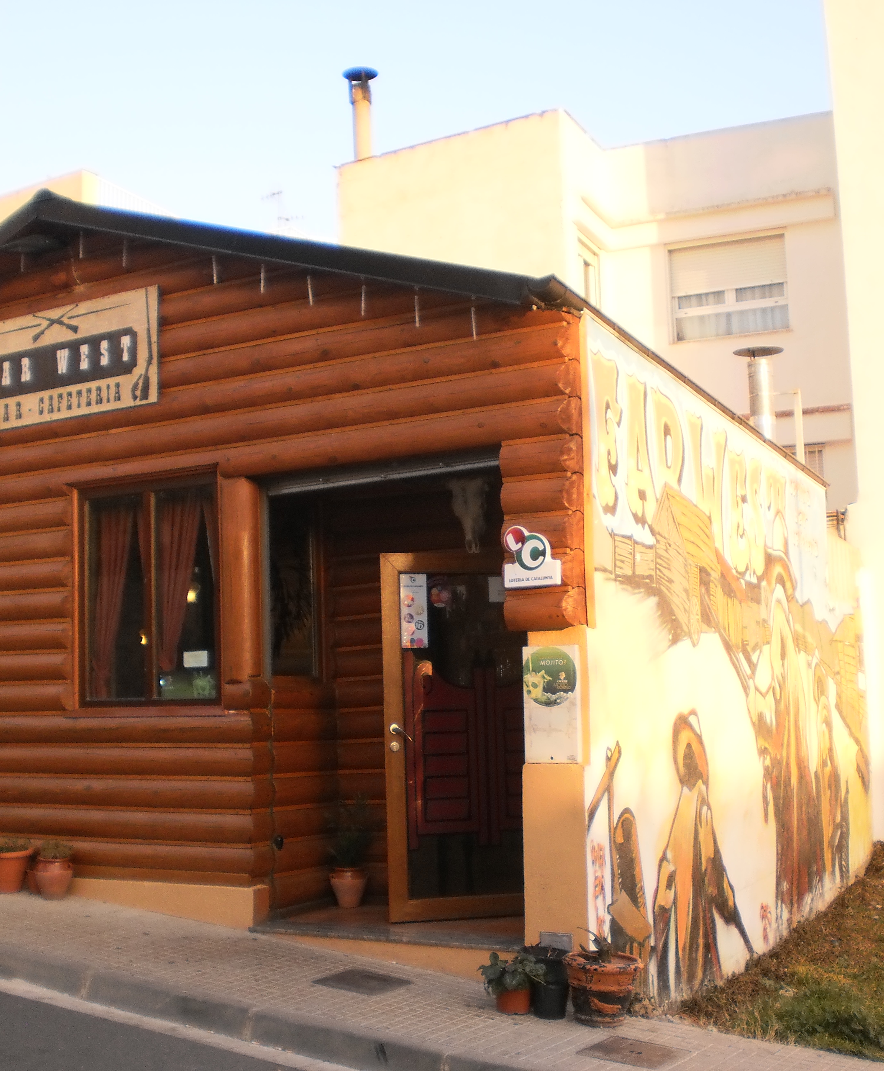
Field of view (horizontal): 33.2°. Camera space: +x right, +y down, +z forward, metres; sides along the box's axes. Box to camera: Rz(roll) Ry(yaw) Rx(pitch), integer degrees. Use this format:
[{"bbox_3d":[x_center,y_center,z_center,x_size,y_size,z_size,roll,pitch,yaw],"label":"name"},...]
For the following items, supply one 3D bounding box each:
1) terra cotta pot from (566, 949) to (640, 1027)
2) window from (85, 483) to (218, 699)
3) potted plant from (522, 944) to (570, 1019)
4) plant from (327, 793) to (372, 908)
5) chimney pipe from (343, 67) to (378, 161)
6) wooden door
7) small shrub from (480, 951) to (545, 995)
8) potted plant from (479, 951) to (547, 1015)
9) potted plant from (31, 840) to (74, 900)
[{"bbox_3d":[0.751,2.104,6.894,0.358,0.292,0.358,-2,-5,0],"label":"terra cotta pot"},{"bbox_3d":[-1.758,0.373,8.935,1.105,1.264,0.100,-5,-7,33],"label":"window"},{"bbox_3d":[0.480,2.043,6.839,0.226,0.316,0.226,3,-3,0],"label":"potted plant"},{"bbox_3d":[-0.559,1.904,9.017,0.270,0.677,0.270,-2,-6,0],"label":"plant"},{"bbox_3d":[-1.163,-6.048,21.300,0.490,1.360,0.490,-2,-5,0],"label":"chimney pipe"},{"bbox_3d":[0.166,1.114,8.388,1.000,2.040,0.060,0,-6,-16],"label":"wooden door"},{"bbox_3d":[0.328,2.041,6.930,0.310,0.190,0.290,-2,-5,0],"label":"small shrub"},{"bbox_3d":[0.330,2.058,6.864,0.314,0.272,0.314,3,-3,0],"label":"potted plant"},{"bbox_3d":[-2.349,2.015,8.961,0.255,0.335,0.250,-2,-5,0],"label":"potted plant"}]

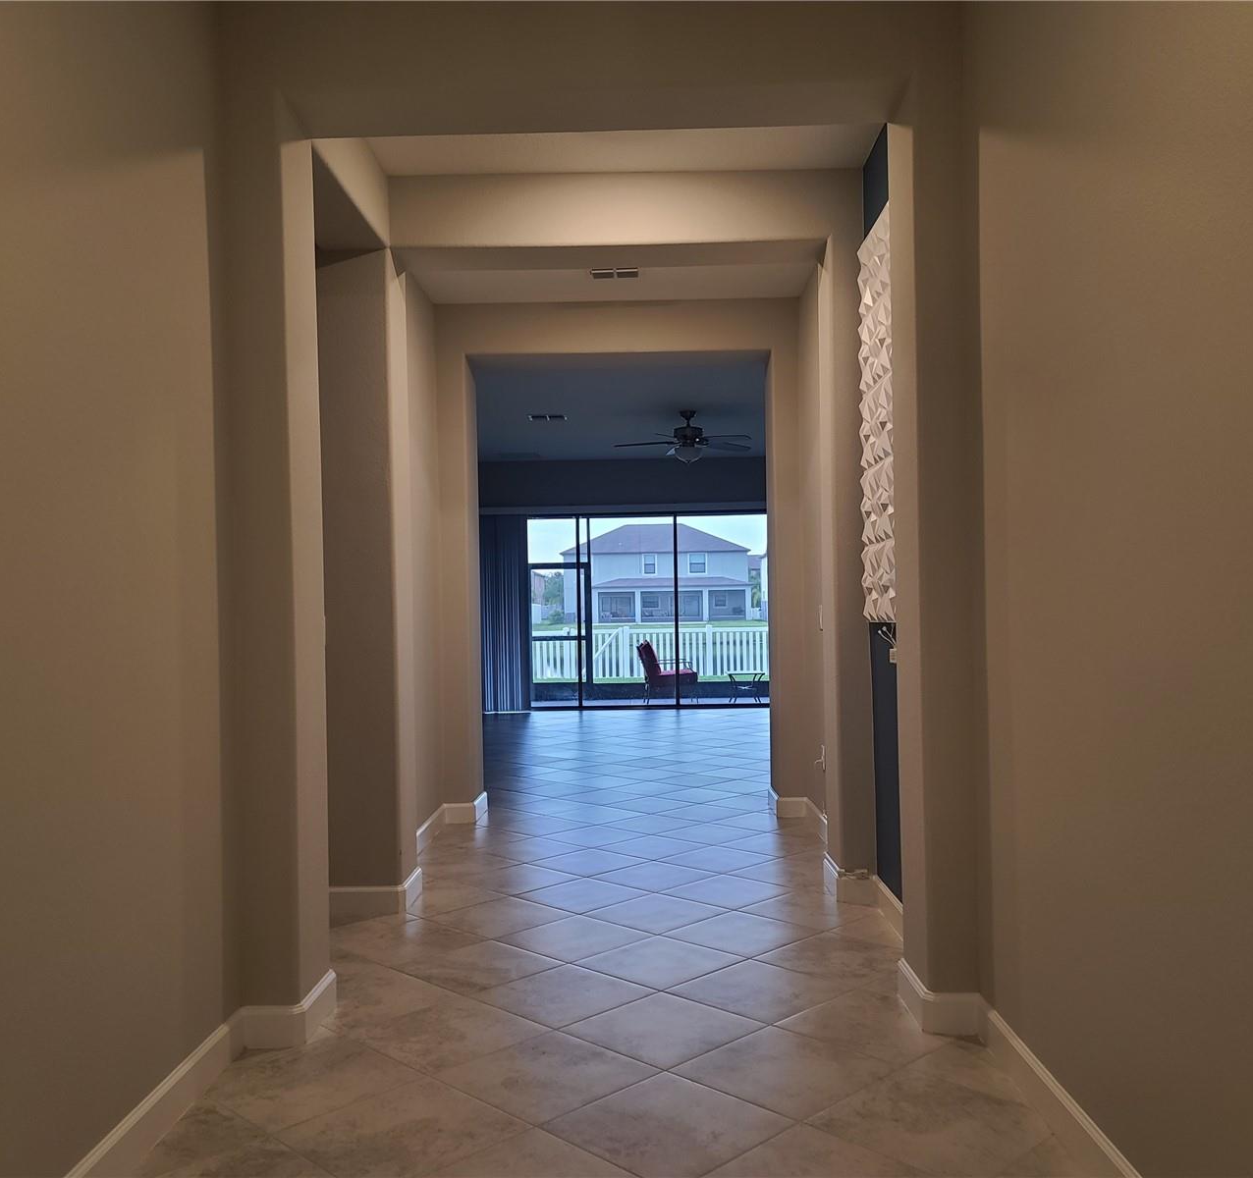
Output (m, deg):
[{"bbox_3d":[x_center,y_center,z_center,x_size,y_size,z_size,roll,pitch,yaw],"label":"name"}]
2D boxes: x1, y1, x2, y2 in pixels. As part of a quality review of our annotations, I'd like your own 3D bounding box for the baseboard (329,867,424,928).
[{"bbox_3d":[-1.093,1.305,4.915,0.370,0.118,0.375,-1,-1,1],"label":"baseboard"}]

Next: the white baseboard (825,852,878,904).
[{"bbox_3d":[0.973,1.259,4.920,0.187,0.118,0.320,-1,-1,1],"label":"white baseboard"}]

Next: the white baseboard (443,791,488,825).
[{"bbox_3d":[-0.974,1.335,6.916,0.201,0.118,0.450,-1,-1,1],"label":"white baseboard"}]

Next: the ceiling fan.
[{"bbox_3d":[0.525,-1.409,10.550,1.310,0.490,1.340,-1,-1,1],"label":"ceiling fan"}]

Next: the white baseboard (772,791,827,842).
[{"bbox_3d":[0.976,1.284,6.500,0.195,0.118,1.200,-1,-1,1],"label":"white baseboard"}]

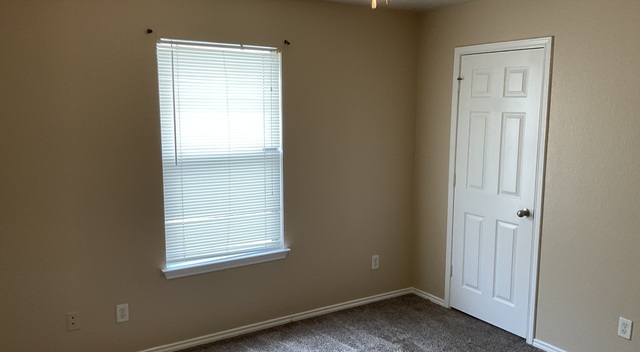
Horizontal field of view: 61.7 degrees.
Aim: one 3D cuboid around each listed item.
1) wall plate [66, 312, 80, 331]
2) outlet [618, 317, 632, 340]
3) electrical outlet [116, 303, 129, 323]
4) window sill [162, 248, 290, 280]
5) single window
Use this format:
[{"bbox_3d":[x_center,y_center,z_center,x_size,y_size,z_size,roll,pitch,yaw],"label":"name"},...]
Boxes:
[{"bbox_3d":[-1.510,0.899,3.290,0.071,0.114,0.010,-4,9,-32],"label":"wall plate"},{"bbox_3d":[1.827,0.917,3.213,0.010,0.115,0.071,-4,9,-32],"label":"outlet"},{"bbox_3d":[-1.264,0.883,3.446,0.071,0.115,0.010,-4,9,-32],"label":"electrical outlet"},{"bbox_3d":[-0.649,0.616,3.817,0.970,0.088,0.090,-4,9,-32],"label":"window sill"},{"bbox_3d":[-0.664,-0.161,3.736,0.890,1.475,0.040,-4,9,-32],"label":"single window"}]

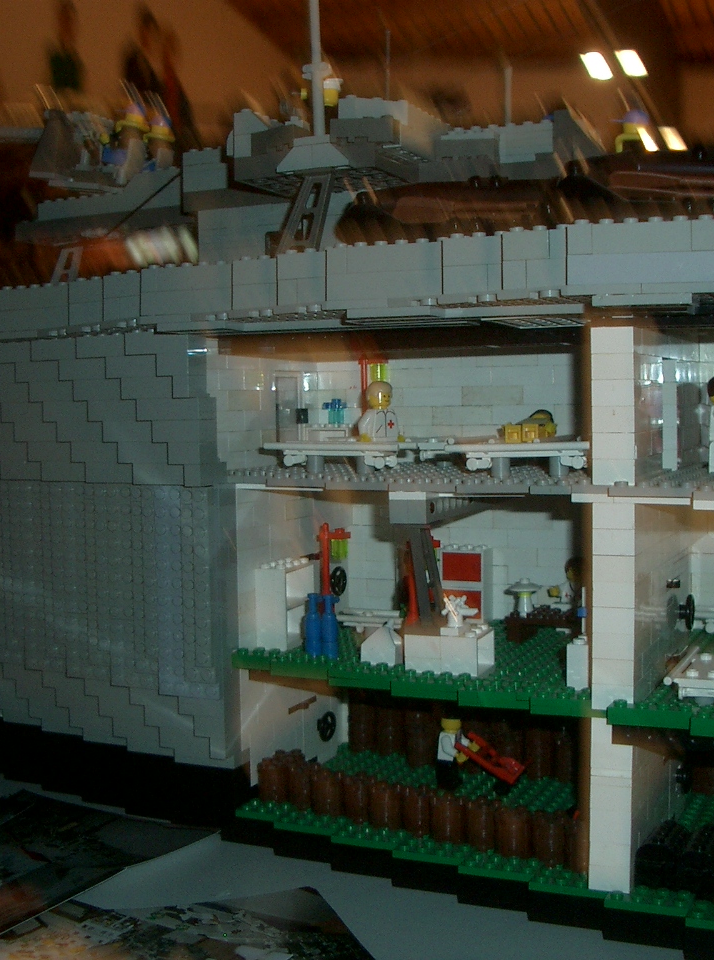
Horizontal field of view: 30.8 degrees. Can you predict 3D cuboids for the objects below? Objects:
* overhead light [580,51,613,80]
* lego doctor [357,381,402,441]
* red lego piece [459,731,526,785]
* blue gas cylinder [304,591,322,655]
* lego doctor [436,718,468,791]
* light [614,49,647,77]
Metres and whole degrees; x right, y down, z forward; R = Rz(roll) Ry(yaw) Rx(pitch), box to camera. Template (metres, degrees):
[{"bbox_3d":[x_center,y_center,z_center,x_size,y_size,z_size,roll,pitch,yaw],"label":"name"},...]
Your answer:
[{"bbox_3d":[1.666,-2.882,9.000,0.200,0.120,0.250,0,4,19],"label":"overhead light"},{"bbox_3d":[0.010,-0.025,0.586,0.013,0.040,0.022,3,5,44],"label":"lego doctor"},{"bbox_3d":[0.062,0.129,0.598,0.031,0.009,0.017,28,15,20],"label":"red lego piece"},{"bbox_3d":[-0.020,0.064,0.572,0.007,0.028,0.007,-1,4,0],"label":"blue gas cylinder"},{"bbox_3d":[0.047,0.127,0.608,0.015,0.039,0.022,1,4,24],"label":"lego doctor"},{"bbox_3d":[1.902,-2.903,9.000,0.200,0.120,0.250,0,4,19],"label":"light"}]

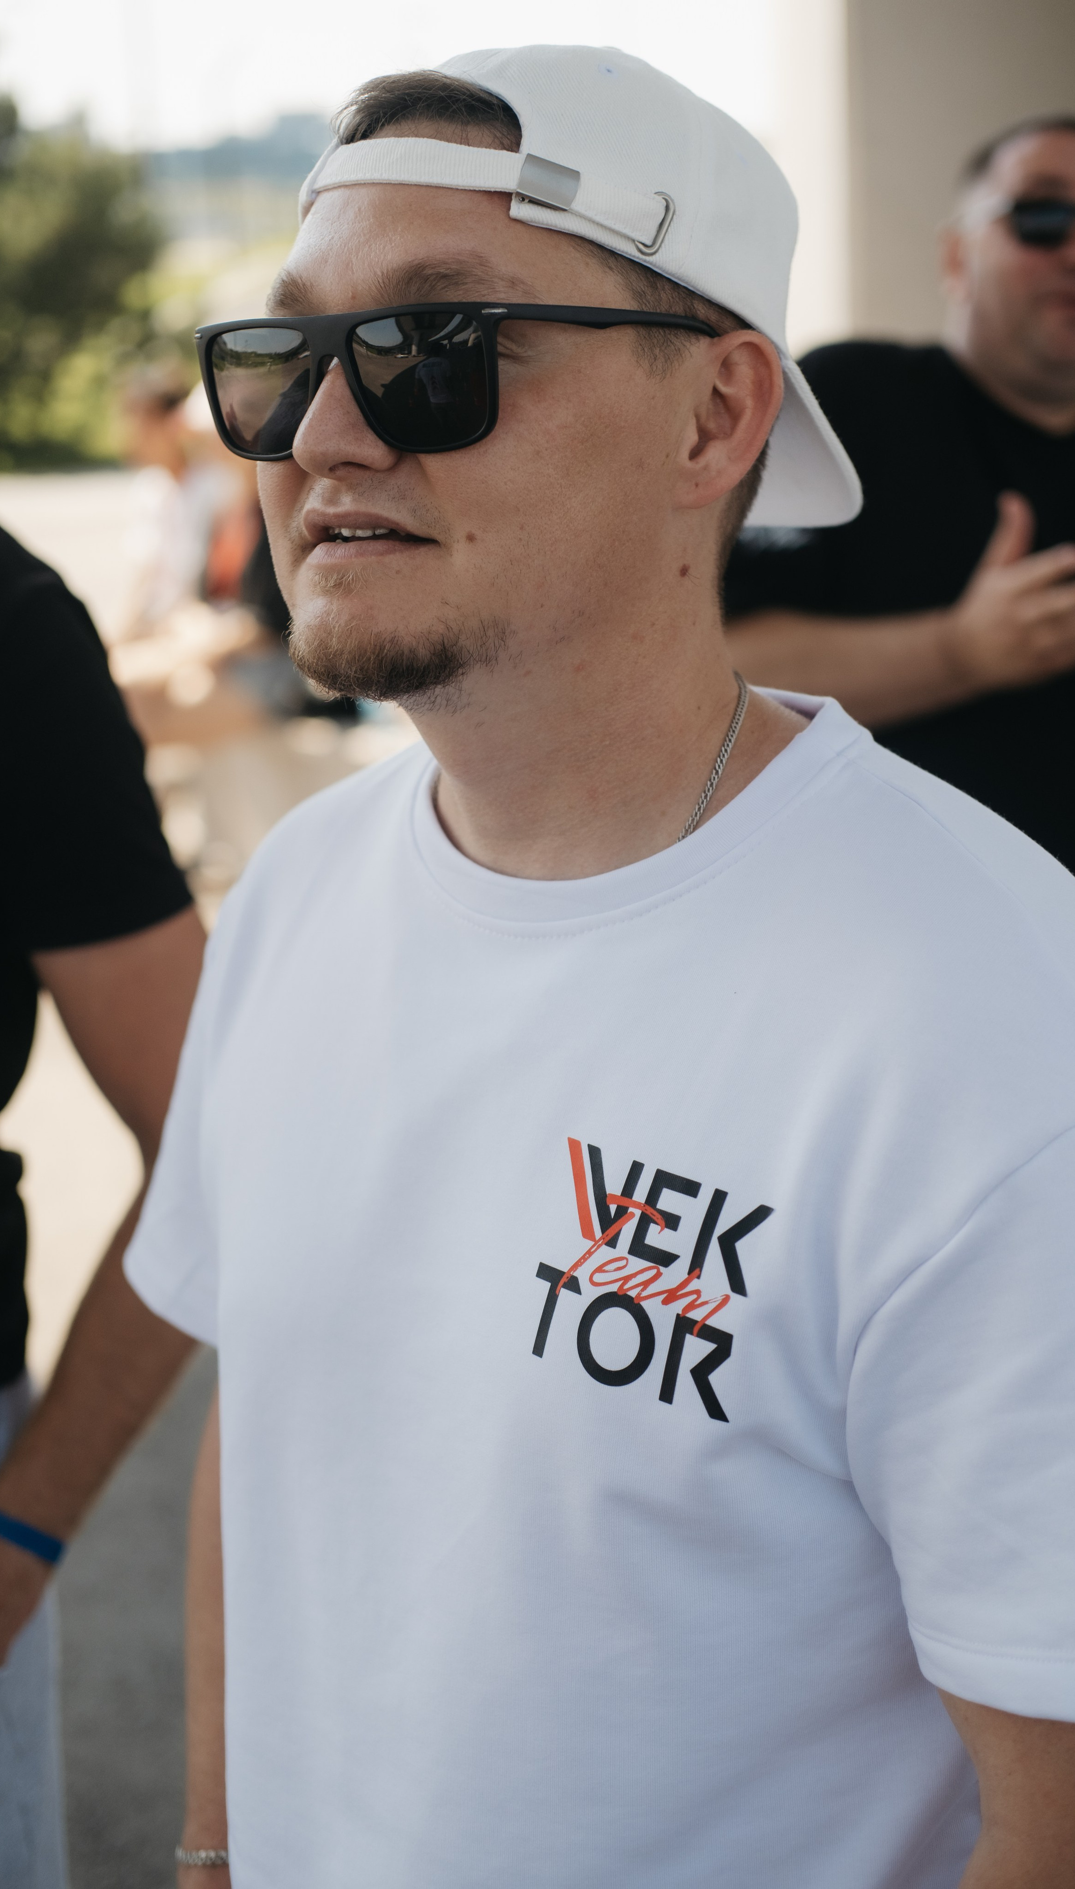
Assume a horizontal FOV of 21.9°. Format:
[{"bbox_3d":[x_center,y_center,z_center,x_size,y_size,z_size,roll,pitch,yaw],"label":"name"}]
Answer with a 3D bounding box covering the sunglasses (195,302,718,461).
[{"bbox_3d":[-0.022,-0.196,0.997,0.149,0.050,0.150,8,9,43],"label":"sunglasses"}]

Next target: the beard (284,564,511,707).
[{"bbox_3d":[-0.056,-0.108,0.974,0.098,0.048,0.050,8,9,43],"label":"beard"}]

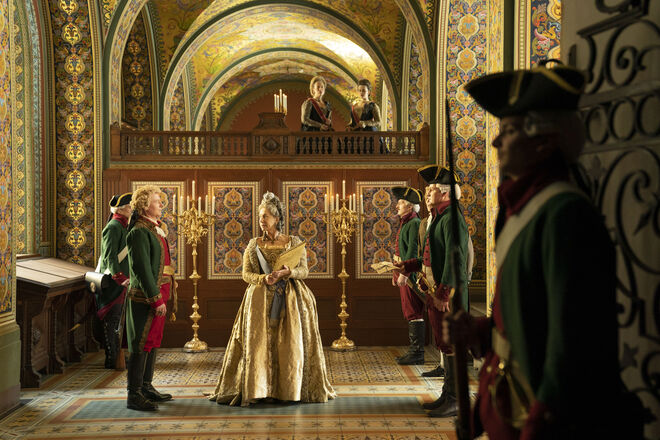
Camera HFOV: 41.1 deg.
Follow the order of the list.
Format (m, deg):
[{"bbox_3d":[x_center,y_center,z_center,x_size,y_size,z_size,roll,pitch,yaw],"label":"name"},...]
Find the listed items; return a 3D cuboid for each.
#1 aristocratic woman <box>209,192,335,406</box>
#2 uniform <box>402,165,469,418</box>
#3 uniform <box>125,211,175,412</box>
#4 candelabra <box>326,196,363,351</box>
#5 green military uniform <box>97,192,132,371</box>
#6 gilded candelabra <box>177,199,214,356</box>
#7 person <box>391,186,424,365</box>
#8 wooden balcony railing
[{"bbox_3d":[-0.500,0.640,7.480,1.030,1.760,0.880,0,0,13],"label":"aristocratic woman"},{"bbox_3d":[0.840,0.550,7.080,0.500,1.940,0.520,0,0,-18],"label":"uniform"},{"bbox_3d":[-1.485,0.710,7.260,0.430,1.620,0.530,0,0,-2],"label":"uniform"},{"bbox_3d":[0.170,0.560,10.300,0.460,1.920,0.440,0,0,0],"label":"candelabra"},{"bbox_3d":[-2.220,0.610,9.200,0.450,1.830,0.520,0,0,-9],"label":"green military uniform"},{"bbox_3d":[-1.580,0.560,10.270,0.460,1.920,0.440,0,0,0],"label":"gilded candelabra"},{"bbox_3d":[0.850,0.585,9.420,0.430,1.870,0.500,0,0,-12],"label":"person"},{"bbox_3d":[-0.730,-0.925,10.700,3.850,0.470,0.220,0,0,0],"label":"wooden balcony railing"}]

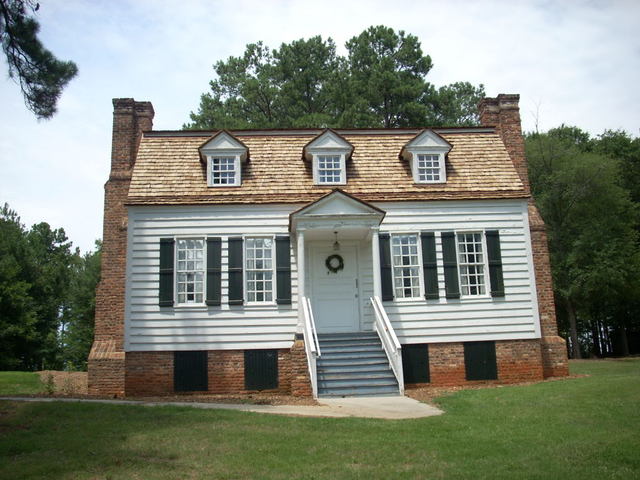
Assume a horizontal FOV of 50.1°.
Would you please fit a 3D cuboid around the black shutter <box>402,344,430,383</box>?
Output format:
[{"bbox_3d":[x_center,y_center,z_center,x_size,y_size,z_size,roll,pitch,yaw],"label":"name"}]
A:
[{"bbox_3d":[2.239,2.923,16.206,0.779,0.910,0.080,-1,-13,-4],"label":"black shutter"}]

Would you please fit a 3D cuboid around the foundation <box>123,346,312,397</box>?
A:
[{"bbox_3d":[-2.378,2.939,15.340,4.220,1.120,1.400,-1,-13,-4],"label":"foundation"}]

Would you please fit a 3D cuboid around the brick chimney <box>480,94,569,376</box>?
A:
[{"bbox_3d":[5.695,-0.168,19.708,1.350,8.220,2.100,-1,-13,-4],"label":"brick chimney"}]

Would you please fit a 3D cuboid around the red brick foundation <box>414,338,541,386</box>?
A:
[{"bbox_3d":[3.723,2.970,16.523,3.320,1.060,0.400,-1,-13,-4],"label":"red brick foundation"}]

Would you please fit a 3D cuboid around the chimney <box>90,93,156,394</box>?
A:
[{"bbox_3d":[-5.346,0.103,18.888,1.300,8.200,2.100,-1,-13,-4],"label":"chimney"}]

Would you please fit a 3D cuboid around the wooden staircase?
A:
[{"bbox_3d":[0.559,2.395,13.559,1.600,1.440,2.600,-1,-13,-4],"label":"wooden staircase"}]

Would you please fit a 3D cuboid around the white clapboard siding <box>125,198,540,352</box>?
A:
[{"bbox_3d":[0.355,0.797,16.697,9.960,3.500,0.300,-1,-13,-4],"label":"white clapboard siding"}]

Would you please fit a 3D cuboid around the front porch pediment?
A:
[{"bbox_3d":[0.356,-0.543,16.059,2.140,0.937,1.450,-1,-13,-4],"label":"front porch pediment"}]

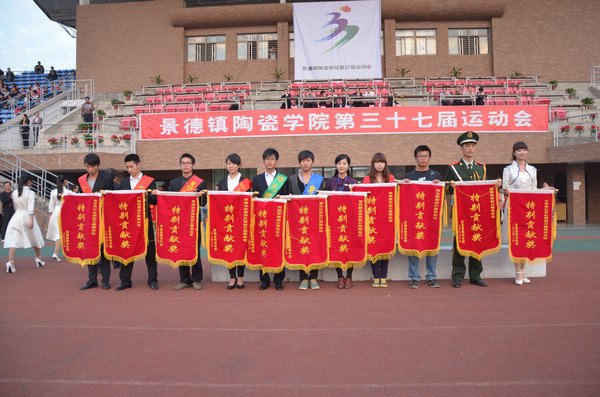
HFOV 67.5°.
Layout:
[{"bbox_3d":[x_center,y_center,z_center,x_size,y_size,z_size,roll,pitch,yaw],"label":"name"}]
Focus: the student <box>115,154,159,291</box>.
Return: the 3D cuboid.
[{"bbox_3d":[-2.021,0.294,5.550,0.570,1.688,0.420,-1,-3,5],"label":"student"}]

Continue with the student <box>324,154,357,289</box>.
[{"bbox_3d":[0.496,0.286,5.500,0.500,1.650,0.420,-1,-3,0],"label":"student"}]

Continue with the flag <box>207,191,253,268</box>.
[{"bbox_3d":[-0.815,0.369,5.300,0.555,0.915,0.060,-1,-2,0],"label":"flag"}]

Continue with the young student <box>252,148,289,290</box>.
[{"bbox_3d":[-0.365,0.245,5.560,0.500,1.728,0.360,-1,-2,0],"label":"young student"}]

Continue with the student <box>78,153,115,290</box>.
[{"bbox_3d":[-2.593,0.283,5.720,0.520,1.707,0.360,-1,-2,6],"label":"student"}]

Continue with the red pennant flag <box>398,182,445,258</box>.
[{"bbox_3d":[1.418,0.260,5.240,0.540,0.893,0.100,-1,-3,0],"label":"red pennant flag"}]

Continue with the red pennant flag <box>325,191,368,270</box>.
[{"bbox_3d":[0.522,0.370,5.150,0.528,0.912,0.060,-1,-2,0],"label":"red pennant flag"}]

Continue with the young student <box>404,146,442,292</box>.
[{"bbox_3d":[1.495,0.225,5.480,0.540,1.755,0.420,-1,-3,0],"label":"young student"}]

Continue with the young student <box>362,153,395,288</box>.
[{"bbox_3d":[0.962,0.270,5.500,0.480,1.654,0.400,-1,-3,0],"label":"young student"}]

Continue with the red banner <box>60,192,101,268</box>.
[{"bbox_3d":[-2.601,0.379,5.320,0.520,0.865,0.100,-1,-3,0],"label":"red banner"}]

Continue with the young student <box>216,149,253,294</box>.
[{"bbox_3d":[-0.805,0.281,5.520,0.520,1.669,0.420,-1,-3,0],"label":"young student"}]

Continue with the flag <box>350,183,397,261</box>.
[{"bbox_3d":[0.865,0.281,5.250,0.550,0.924,0.060,-1,-2,0],"label":"flag"}]

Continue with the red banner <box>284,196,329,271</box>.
[{"bbox_3d":[0.076,0.416,5.220,0.512,0.890,0.060,-1,-2,0],"label":"red banner"}]

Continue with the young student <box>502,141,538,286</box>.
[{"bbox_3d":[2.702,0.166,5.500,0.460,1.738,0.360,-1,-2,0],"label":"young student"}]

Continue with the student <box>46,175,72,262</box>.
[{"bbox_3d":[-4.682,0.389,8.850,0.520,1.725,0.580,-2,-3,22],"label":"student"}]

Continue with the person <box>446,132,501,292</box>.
[{"bbox_3d":[2.111,0.136,5.430,0.700,1.893,0.460,-1,-3,0],"label":"person"}]

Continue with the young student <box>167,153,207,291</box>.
[{"bbox_3d":[-1.421,0.281,5.670,0.520,1.692,0.360,-1,-2,0],"label":"young student"}]

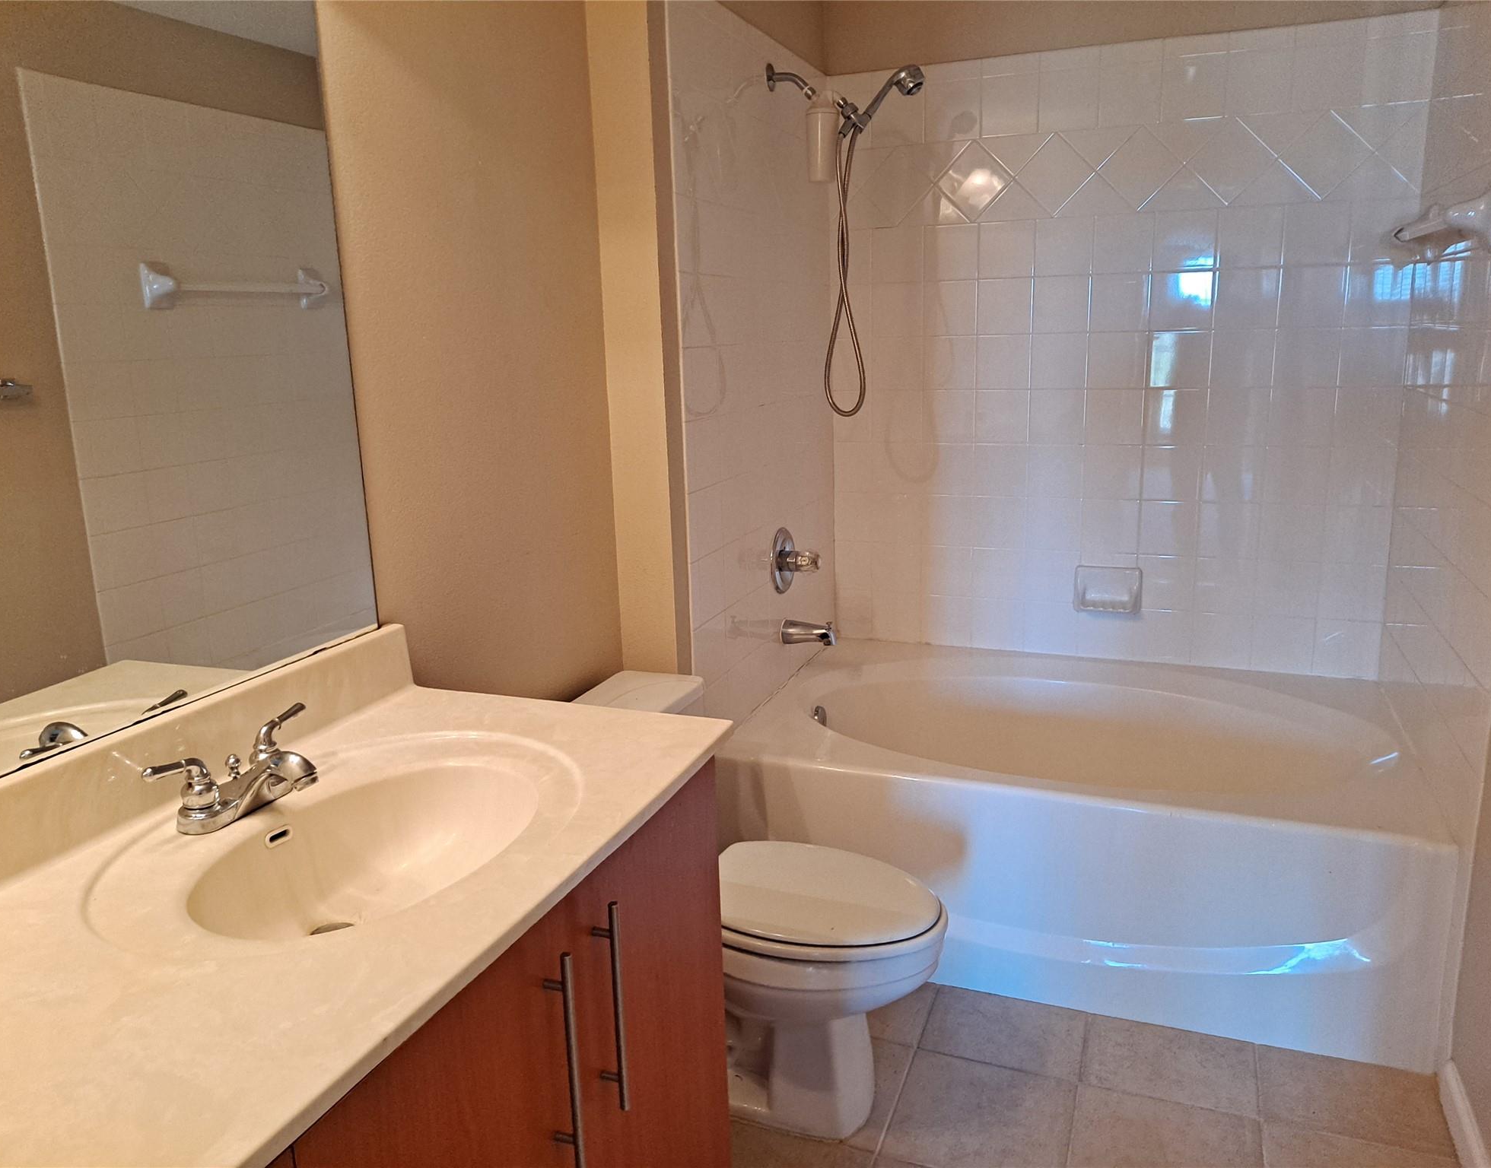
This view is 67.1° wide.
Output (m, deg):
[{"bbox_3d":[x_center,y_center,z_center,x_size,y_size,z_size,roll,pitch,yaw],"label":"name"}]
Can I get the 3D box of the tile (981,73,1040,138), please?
[{"bbox_3d":[0.718,-1.297,3.055,0.152,0.152,0.010,3,13,21],"label":"tile"}]

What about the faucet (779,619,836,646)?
[{"bbox_3d":[0.178,0.134,3.061,0.152,0.072,0.062,3,13,21],"label":"faucet"}]

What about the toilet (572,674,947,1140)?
[{"bbox_3d":[0.013,0.623,2.187,0.765,0.733,0.490,3,14,21],"label":"toilet"}]

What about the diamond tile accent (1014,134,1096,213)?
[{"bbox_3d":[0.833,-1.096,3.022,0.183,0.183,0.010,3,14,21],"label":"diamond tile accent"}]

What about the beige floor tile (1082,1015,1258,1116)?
[{"bbox_3d":[0.830,0.945,2.203,0.312,0.010,0.240,3,13,21],"label":"beige floor tile"}]

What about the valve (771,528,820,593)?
[{"bbox_3d":[0.152,-0.059,3.027,0.107,0.178,0.178,3,13,21],"label":"valve"}]

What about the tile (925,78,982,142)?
[{"bbox_3d":[0.567,-1.292,3.083,0.152,0.152,0.010,3,14,21],"label":"tile"}]

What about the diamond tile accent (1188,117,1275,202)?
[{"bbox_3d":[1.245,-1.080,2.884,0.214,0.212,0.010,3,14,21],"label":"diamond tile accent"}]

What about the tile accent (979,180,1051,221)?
[{"bbox_3d":[0.743,-1.060,3.100,0.212,0.108,0.010,3,13,21],"label":"tile accent"}]

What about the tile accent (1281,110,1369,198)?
[{"bbox_3d":[1.452,-1.071,2.810,0.208,0.208,0.010,3,13,21],"label":"tile accent"}]

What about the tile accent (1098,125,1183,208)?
[{"bbox_3d":[1.043,-1.095,2.970,0.208,0.208,0.010,3,13,21],"label":"tile accent"}]

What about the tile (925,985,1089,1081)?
[{"bbox_3d":[0.538,0.933,2.333,0.316,0.010,0.229,3,14,21],"label":"tile"}]

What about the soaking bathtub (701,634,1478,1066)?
[{"bbox_3d":[0.809,0.565,2.866,1.510,0.492,1.030,3,14,21],"label":"soaking bathtub"}]

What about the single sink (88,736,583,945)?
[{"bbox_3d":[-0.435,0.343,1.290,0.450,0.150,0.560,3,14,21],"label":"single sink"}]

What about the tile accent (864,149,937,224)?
[{"bbox_3d":[0.438,-1.131,3.207,0.208,0.208,0.010,3,13,21],"label":"tile accent"}]

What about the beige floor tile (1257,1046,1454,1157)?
[{"bbox_3d":[1.134,0.969,2.108,0.310,0.010,0.229,3,14,21],"label":"beige floor tile"}]

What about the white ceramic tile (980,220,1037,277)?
[{"bbox_3d":[0.721,-0.923,3.110,0.152,0.152,0.010,3,14,21],"label":"white ceramic tile"}]

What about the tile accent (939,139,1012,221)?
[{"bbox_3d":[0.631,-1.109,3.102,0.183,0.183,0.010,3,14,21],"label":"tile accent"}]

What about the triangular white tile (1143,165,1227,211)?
[{"bbox_3d":[1.139,-1.032,2.927,0.217,0.108,0.010,3,13,21],"label":"triangular white tile"}]

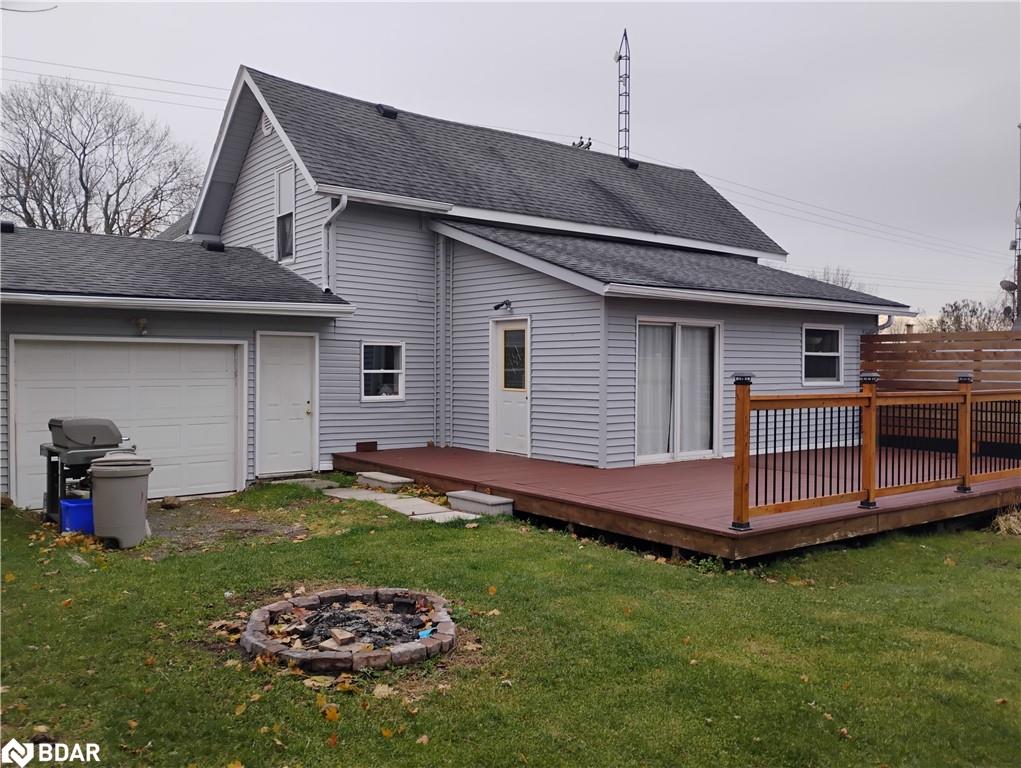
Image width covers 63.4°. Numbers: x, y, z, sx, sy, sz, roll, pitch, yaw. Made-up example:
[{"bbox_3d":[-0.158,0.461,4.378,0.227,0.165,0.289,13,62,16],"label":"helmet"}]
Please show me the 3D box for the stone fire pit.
[{"bbox_3d":[-1.000,1.479,5.090,1.330,0.120,1.330,0,1,-12],"label":"stone fire pit"}]

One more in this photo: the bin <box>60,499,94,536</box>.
[{"bbox_3d":[-4.430,1.383,8.700,0.480,0.330,0.390,0,1,-38],"label":"bin"}]

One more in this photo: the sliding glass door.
[{"bbox_3d":[2.430,0.110,11.860,1.810,2.020,0.120,0,1,-38],"label":"sliding glass door"}]

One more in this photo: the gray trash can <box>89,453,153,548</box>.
[{"bbox_3d":[-3.800,1.106,8.050,0.580,0.900,0.560,0,1,-44],"label":"gray trash can"}]

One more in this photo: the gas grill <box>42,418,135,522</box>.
[{"bbox_3d":[-4.820,0.956,9.430,0.730,1.160,1.150,0,1,-38],"label":"gas grill"}]

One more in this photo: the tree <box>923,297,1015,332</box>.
[{"bbox_3d":[18.249,-1.076,33.000,3.500,4.800,3.500,0,1,0],"label":"tree"}]

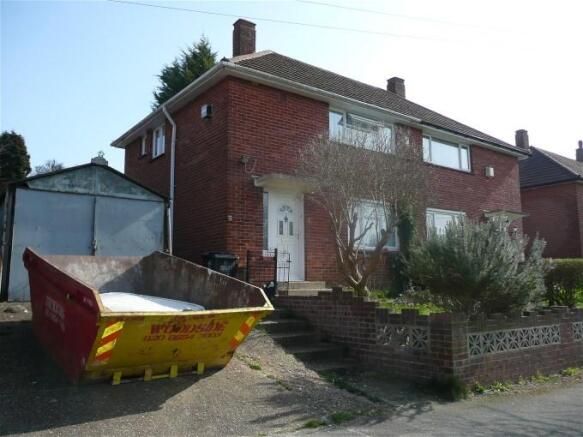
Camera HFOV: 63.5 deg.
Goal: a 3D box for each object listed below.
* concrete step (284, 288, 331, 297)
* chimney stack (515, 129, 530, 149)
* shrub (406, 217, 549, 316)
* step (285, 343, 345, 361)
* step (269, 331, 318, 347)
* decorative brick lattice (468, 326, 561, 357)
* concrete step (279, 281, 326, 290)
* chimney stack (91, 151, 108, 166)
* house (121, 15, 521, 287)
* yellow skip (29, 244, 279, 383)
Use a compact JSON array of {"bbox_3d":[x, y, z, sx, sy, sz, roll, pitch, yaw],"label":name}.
[{"bbox_3d":[0.207,1.629,10.266,1.380,0.150,0.380,5,-9,-35],"label":"concrete step"},{"bbox_3d":[12.078,-3.824,24.673,0.580,1.400,0.480,5,-9,-35],"label":"chimney stack"},{"bbox_3d":[2.918,0.717,7.378,2.100,1.450,1.900,5,-9,-35],"label":"shrub"},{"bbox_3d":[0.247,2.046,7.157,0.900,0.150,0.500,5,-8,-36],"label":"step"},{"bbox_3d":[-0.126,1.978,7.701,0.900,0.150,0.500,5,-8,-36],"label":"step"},{"bbox_3d":[3.075,1.665,6.497,2.350,0.305,0.100,5,-9,-35],"label":"decorative brick lattice"},{"bbox_3d":[0.136,1.508,10.537,1.300,0.180,0.450,5,-8,-36],"label":"concrete step"},{"bbox_3d":[-3.828,-1.196,9.400,0.320,0.310,0.300,5,-9,-35],"label":"chimney stack"},{"bbox_3d":[1.420,-1.838,16.659,12.865,8.300,7.797,5,-8,-36],"label":"house"},{"bbox_3d":[-1.953,1.086,5.645,1.760,1.040,3.320,7,0,-39],"label":"yellow skip"}]

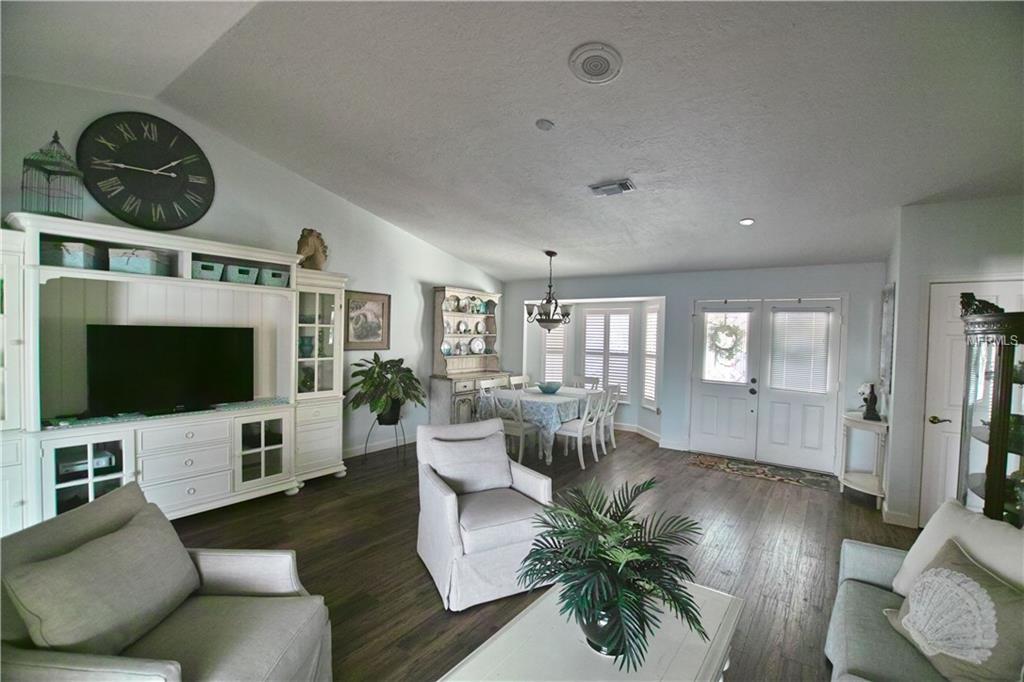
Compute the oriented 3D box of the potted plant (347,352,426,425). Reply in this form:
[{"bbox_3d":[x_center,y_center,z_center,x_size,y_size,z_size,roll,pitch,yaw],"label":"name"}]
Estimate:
[{"bbox_3d":[-1.495,0.578,5.080,0.920,0.870,0.850,1,1,0],"label":"potted plant"}]

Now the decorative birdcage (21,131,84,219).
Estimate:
[{"bbox_3d":[-3.105,-1.114,2.897,0.220,0.630,0.220,1,2,-9],"label":"decorative birdcage"}]

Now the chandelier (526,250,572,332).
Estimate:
[{"bbox_3d":[0.515,-0.645,5.715,0.740,1.110,0.740,1,2,0],"label":"chandelier"}]

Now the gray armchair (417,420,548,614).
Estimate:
[{"bbox_3d":[-0.165,1.076,2.889,0.740,0.900,0.740,1,1,-26],"label":"gray armchair"}]

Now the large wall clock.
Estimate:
[{"bbox_3d":[-3.004,-1.407,3.575,0.045,0.910,0.910,2,2,36],"label":"large wall clock"}]

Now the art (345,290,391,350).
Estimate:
[{"bbox_3d":[-1.794,-0.240,5.319,0.035,0.720,0.710,2,2,36],"label":"art"}]

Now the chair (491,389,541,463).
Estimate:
[{"bbox_3d":[0.037,1.028,5.347,0.460,0.910,0.500,2,1,35],"label":"chair"}]

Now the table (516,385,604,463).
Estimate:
[{"bbox_3d":[0.513,1.101,5.889,1.060,0.765,1.480,2,1,35],"label":"table"}]

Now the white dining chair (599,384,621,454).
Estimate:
[{"bbox_3d":[1.168,1.019,5.771,0.540,0.900,0.450,2,2,36],"label":"white dining chair"}]

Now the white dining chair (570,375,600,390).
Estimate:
[{"bbox_3d":[0.959,1.002,6.206,0.450,0.900,0.540,2,2,36],"label":"white dining chair"}]

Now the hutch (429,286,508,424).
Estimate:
[{"bbox_3d":[-0.590,0.344,6.554,0.470,2.200,1.360,2,1,38],"label":"hutch"}]

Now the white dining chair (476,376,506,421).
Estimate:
[{"bbox_3d":[-0.155,1.011,6.008,0.500,0.910,0.460,2,1,35],"label":"white dining chair"}]

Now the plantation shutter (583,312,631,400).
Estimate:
[{"bbox_3d":[1.552,0.219,7.075,0.860,1.490,0.070,2,2,36],"label":"plantation shutter"}]

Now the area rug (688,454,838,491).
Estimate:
[{"bbox_3d":[2.923,1.524,5.027,1.500,0.012,0.580,2,2,36],"label":"area rug"}]

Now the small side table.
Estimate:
[{"bbox_3d":[3.596,1.186,4.373,0.380,0.800,0.780,2,1,37],"label":"small side table"}]

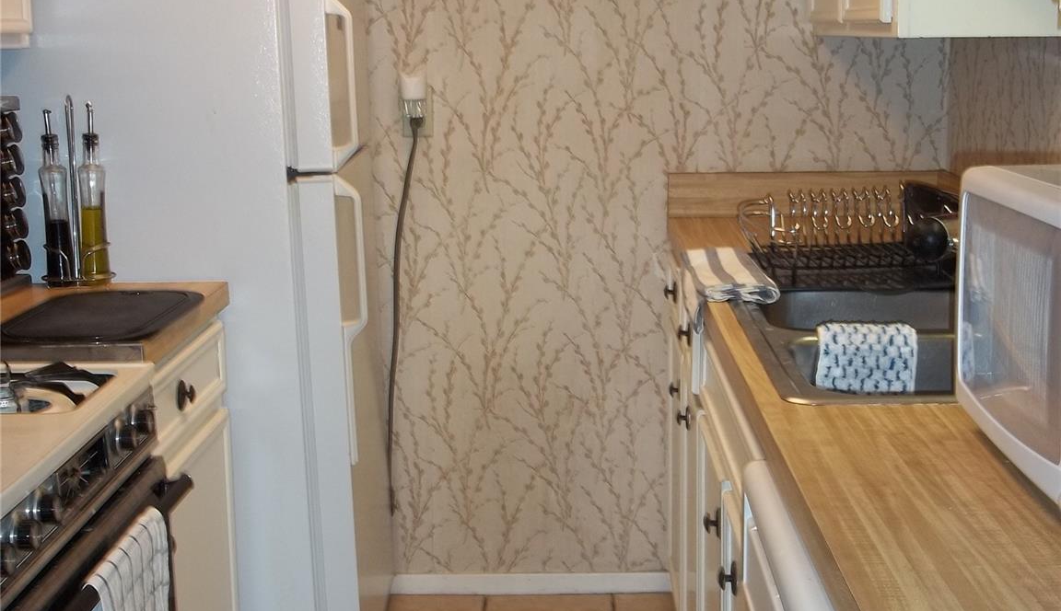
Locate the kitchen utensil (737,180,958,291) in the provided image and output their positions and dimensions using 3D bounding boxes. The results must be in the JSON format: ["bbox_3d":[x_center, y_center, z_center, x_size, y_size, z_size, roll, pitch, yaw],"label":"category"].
[{"bbox_3d":[0.598,-0.139,2.712,0.408,0.133,0.479,-1,10,1],"label":"kitchen utensil"}]

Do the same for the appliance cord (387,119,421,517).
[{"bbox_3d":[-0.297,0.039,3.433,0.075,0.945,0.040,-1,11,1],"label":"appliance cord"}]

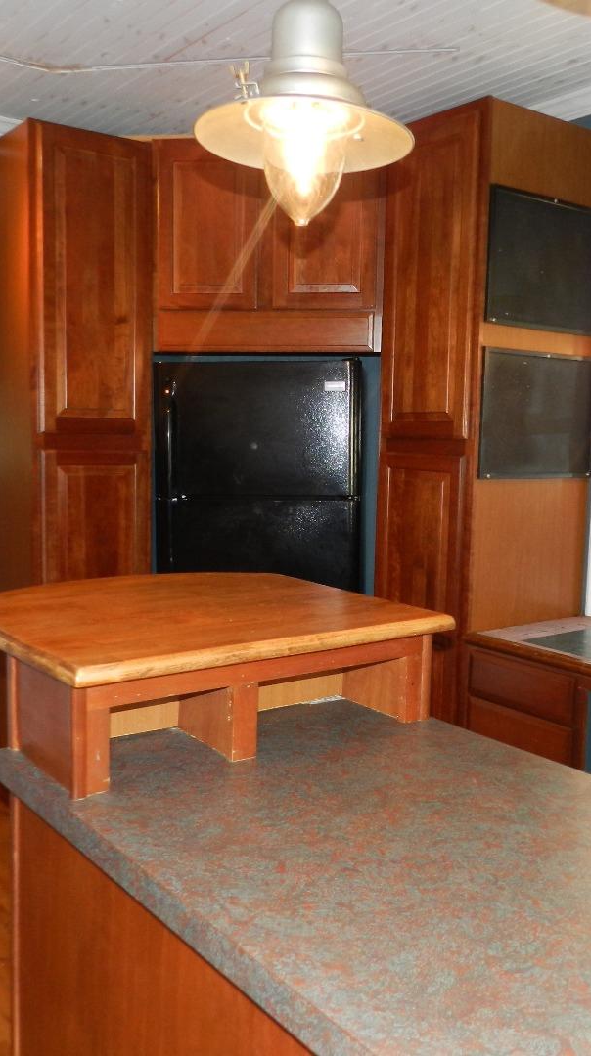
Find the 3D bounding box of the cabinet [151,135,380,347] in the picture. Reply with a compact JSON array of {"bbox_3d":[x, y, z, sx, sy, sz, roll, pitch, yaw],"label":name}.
[{"bbox_3d":[-0.054,-1.025,3.550,0.840,0.730,0.480,3,6,12],"label":"cabinet"}]

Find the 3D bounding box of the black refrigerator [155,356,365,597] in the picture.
[{"bbox_3d":[-0.083,0.189,3.823,0.760,1.690,0.760,3,6,12],"label":"black refrigerator"}]

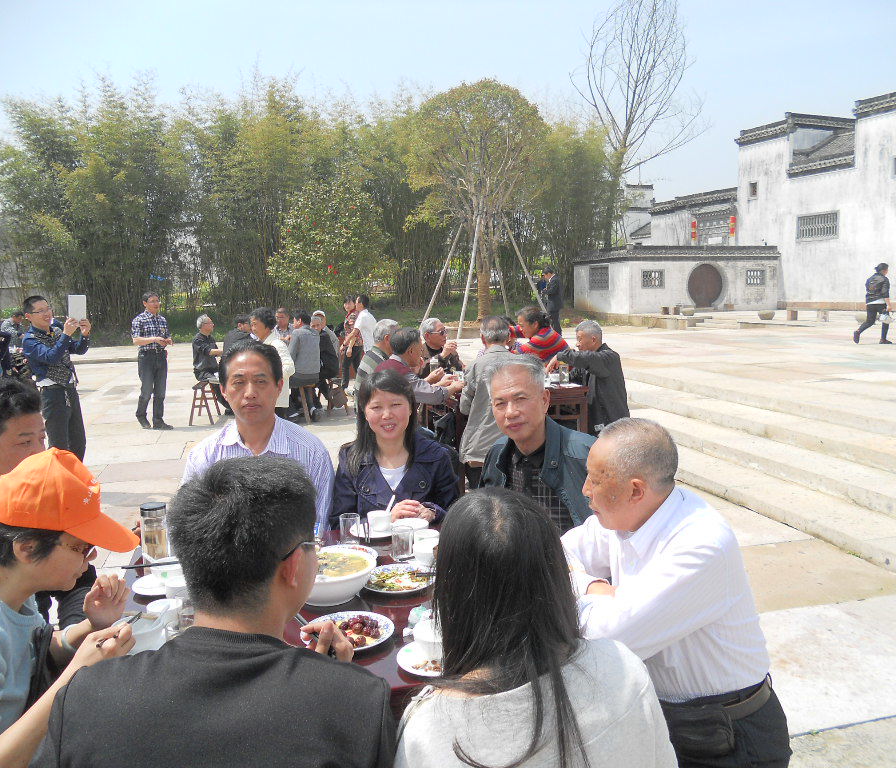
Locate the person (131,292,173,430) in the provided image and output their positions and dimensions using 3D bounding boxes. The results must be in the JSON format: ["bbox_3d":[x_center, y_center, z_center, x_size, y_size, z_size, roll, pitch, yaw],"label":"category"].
[{"bbox_3d":[-3.631,-0.314,9.948,0.380,1.640,0.480,4,9,41],"label":"person"}]

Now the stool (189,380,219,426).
[{"bbox_3d":[-3.145,0.248,10.310,0.300,0.470,0.800,-2,7,-10],"label":"stool"}]

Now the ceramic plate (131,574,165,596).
[{"bbox_3d":[-0.808,0.570,2.230,0.155,0.022,0.155,-1,7,0],"label":"ceramic plate"}]

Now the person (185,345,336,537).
[{"bbox_3d":[-0.509,0.575,2.260,0.500,1.370,0.660,-2,7,-6],"label":"person"}]

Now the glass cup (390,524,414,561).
[{"bbox_3d":[-0.137,0.478,2.399,0.066,0.086,0.066,0,6,0],"label":"glass cup"}]

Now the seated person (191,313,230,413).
[{"bbox_3d":[-3.026,-0.223,10.437,0.660,1.370,0.480,-2,7,-10],"label":"seated person"}]

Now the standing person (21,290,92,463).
[{"bbox_3d":[-3.161,0.092,6.492,0.540,1.620,0.500,3,7,22],"label":"standing person"}]

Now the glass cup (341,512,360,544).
[{"bbox_3d":[-0.312,0.463,2.548,0.063,0.085,0.063,0,6,0],"label":"glass cup"}]

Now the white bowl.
[{"bbox_3d":[-0.319,0.510,2.078,0.265,0.095,0.265,0,6,0],"label":"white bowl"}]

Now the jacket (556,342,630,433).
[{"bbox_3d":[1.102,0.034,6.048,0.470,0.630,0.480,-4,7,-16],"label":"jacket"}]

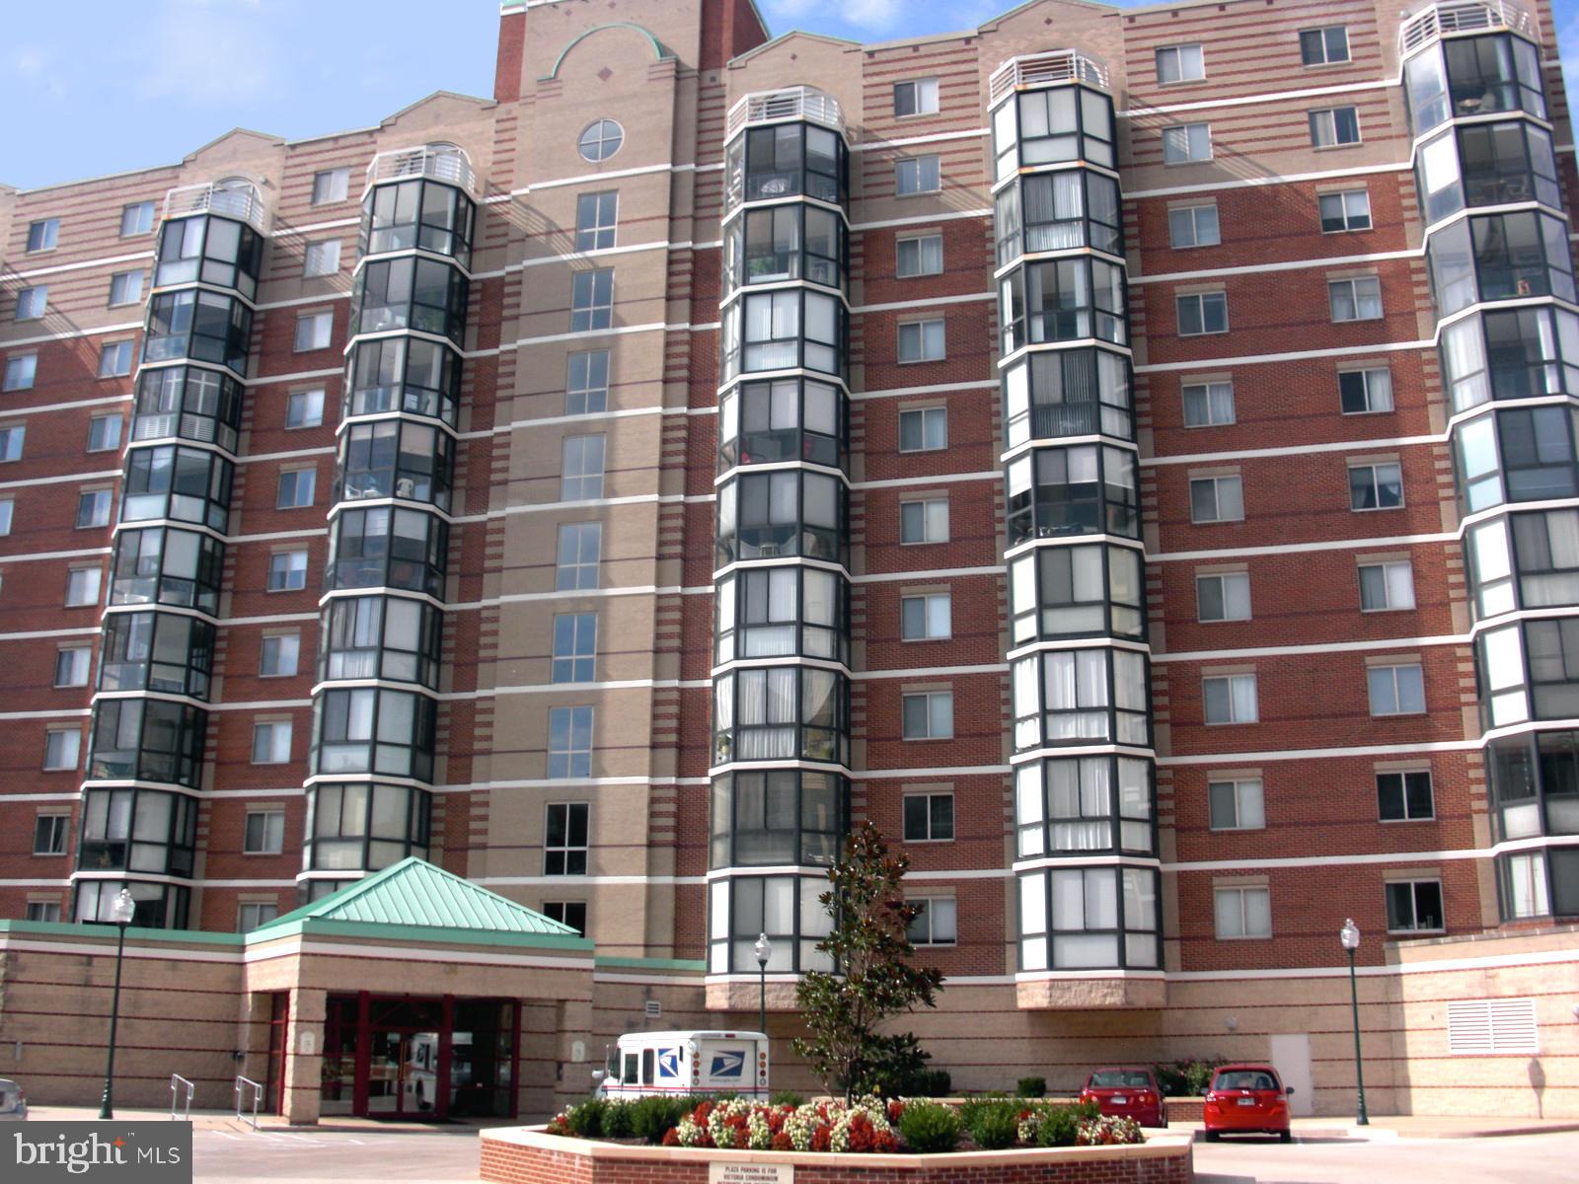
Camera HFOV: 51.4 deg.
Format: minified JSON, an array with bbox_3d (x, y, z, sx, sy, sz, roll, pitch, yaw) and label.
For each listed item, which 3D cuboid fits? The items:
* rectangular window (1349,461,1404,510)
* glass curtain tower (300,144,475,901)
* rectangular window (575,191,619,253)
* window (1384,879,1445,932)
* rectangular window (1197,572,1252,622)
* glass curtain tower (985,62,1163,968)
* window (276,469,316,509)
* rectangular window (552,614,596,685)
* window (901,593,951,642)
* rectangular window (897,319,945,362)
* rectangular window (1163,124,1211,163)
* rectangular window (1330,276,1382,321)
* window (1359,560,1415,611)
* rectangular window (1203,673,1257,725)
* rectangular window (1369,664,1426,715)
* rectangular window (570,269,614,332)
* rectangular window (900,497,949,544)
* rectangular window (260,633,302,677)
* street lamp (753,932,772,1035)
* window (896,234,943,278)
[{"bbox_3d":[15.204,-2.732,42.526,1.350,1.240,0.140,-4,-17,15],"label":"rectangular window"},{"bbox_3d":[-12.211,-1.482,49.077,3.550,26.000,2.150,-4,-17,15],"label":"glass curtain tower"},{"bbox_3d":[-6.082,-11.696,51.898,1.380,2.130,0.130,-4,-17,15],"label":"rectangular window"},{"bbox_3d":[15.207,7.640,39.910,1.365,1.267,0.150,-4,-17,15],"label":"window"},{"bbox_3d":[11.402,0.145,42.997,1.340,1.230,0.120,-4,-17,15],"label":"rectangular window"},{"bbox_3d":[7.442,-2.683,44.183,3.820,25.913,2.120,-4,-17,15],"label":"glass curtain tower"},{"bbox_3d":[-15.672,-3.276,52.221,1.357,1.304,0.120,-4,-17,15],"label":"window"},{"bbox_3d":[-6.175,1.615,47.280,1.337,2.048,0.150,-4,-17,15],"label":"rectangular window"},{"bbox_3d":[3.788,0.708,45.304,1.340,1.290,0.150,-4,-17,15],"label":"window"},{"bbox_3d":[3.844,-7.301,47.746,1.340,1.290,0.150,-4,-17,15],"label":"rectangular window"},{"bbox_3d":[11.442,-12.873,47.198,1.365,1.267,0.150,-4,-17,15],"label":"rectangular window"},{"bbox_3d":[15.287,-7.910,44.336,1.340,1.230,0.120,-4,-17,15],"label":"rectangular window"},{"bbox_3d":[15.348,-0.145,42.189,1.365,1.267,0.150,-4,-17,15],"label":"window"},{"bbox_3d":[11.362,2.745,42.249,1.340,1.230,0.120,-4,-17,15],"label":"rectangular window"},{"bbox_3d":[15.476,2.482,41.831,1.390,1.290,0.130,-4,-17,15],"label":"rectangular window"},{"bbox_3d":[-6.141,-9.077,51.092,1.380,2.130,0.130,-4,-17,15],"label":"rectangular window"},{"bbox_3d":[3.795,-1.979,46.011,1.365,1.267,0.150,-4,-17,15],"label":"rectangular window"},{"bbox_3d":[-15.570,1.925,50.248,1.340,1.230,0.120,-4,-17,15],"label":"rectangular window"},{"bbox_3d":[-0.635,10.201,38.464,0.410,4.436,0.410,-4,-17,15],"label":"street lamp"},{"bbox_3d":[3.842,-9.892,48.375,1.365,1.267,0.150,-4,-17,15],"label":"window"}]

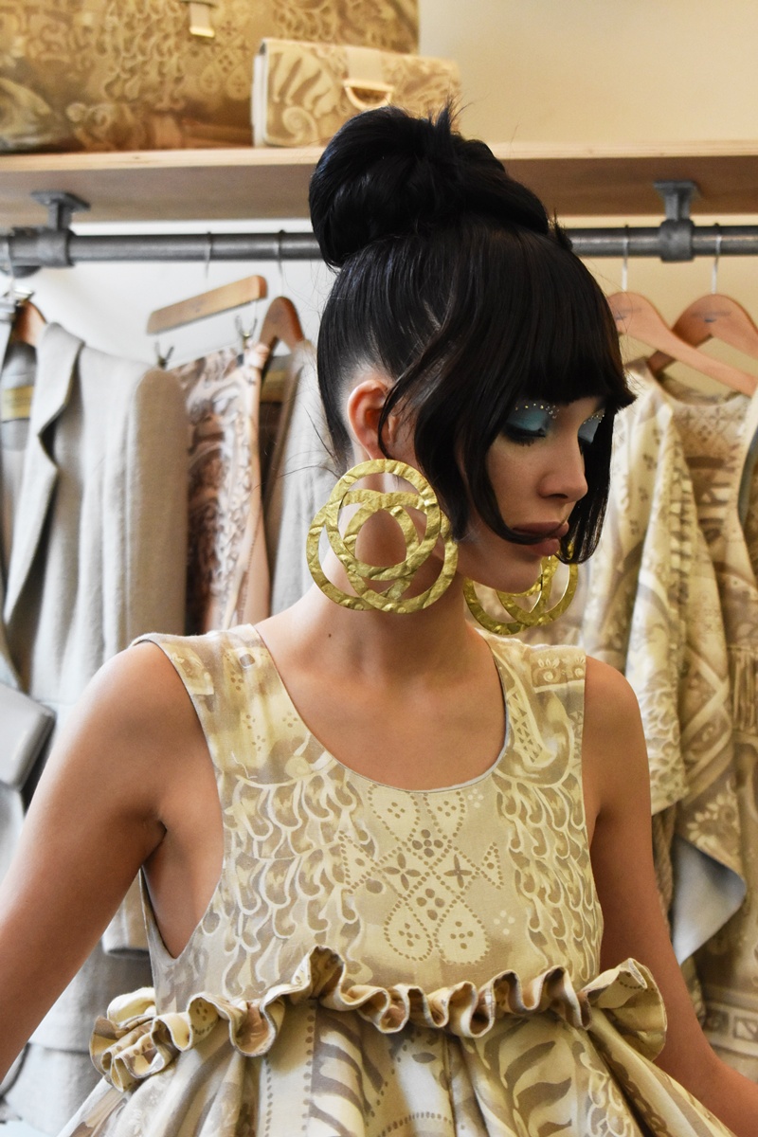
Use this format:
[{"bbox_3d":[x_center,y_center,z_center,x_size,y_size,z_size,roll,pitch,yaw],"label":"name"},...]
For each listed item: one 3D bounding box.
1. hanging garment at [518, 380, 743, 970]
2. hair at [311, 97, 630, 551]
[{"bbox_3d":[0.288,0.127,3.080,0.320,0.700,0.170,-3,-3,40],"label":"hanging garment"},{"bbox_3d":[0.064,-0.163,1.800,0.240,0.310,0.190,8,3,37],"label":"hair"}]

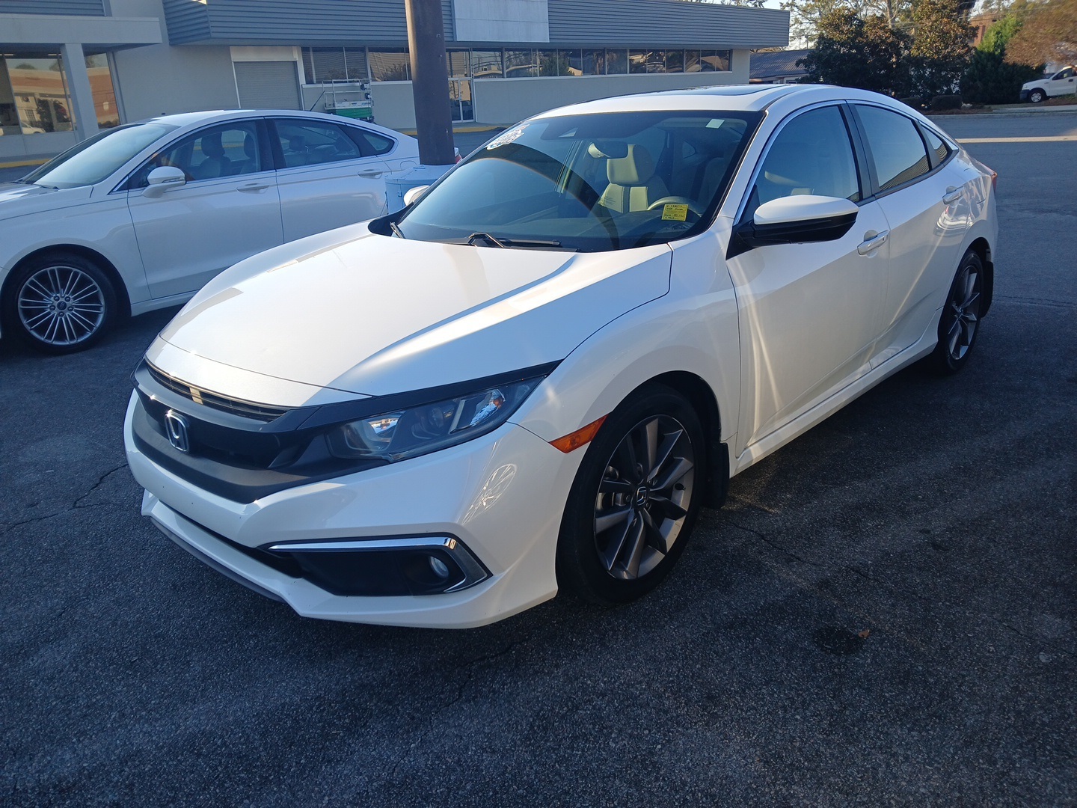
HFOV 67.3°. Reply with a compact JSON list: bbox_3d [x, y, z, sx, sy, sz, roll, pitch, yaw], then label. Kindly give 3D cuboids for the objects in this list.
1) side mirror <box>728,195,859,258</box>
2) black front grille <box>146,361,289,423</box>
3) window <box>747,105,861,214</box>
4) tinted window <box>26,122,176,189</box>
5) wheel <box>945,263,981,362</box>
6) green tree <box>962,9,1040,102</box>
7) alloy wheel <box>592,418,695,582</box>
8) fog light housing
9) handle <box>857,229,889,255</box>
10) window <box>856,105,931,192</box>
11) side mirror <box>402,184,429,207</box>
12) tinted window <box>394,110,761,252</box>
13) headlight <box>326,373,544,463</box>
[{"bbox_3d":[0.772,-0.548,2.450,0.250,0.170,0.260,14,25,41],"label":"side mirror"},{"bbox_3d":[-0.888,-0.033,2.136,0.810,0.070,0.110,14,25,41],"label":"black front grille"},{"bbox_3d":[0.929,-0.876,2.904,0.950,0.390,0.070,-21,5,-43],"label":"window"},{"bbox_3d":[-3.204,-1.752,5.750,1.420,0.130,0.960,12,50,39],"label":"tinted window"},{"bbox_3d":[2.087,-0.475,4.135,0.180,0.465,0.465,13,25,41],"label":"wheel"},{"bbox_3d":[28.344,-21.239,49.500,4.400,5.200,4.400,7,21,27],"label":"green tree"},{"bbox_3d":[0.241,0.245,2.301,0.180,0.465,0.465,13,25,41],"label":"alloy wheel"},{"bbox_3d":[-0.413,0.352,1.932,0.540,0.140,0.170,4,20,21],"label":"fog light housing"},{"bbox_3d":[1.257,-0.608,3.056,0.055,0.055,0.255,13,30,41],"label":"handle"},{"bbox_3d":[1.510,-1.098,3.433,0.710,0.360,0.060,-21,2,-43],"label":"window"},{"bbox_3d":[-0.561,-0.890,3.656,0.250,0.170,0.250,14,25,41],"label":"side mirror"},{"bbox_3d":[0.066,-0.826,2.980,1.470,0.140,0.970,14,51,41],"label":"tinted window"},{"bbox_3d":[-0.228,0.025,1.903,0.360,0.140,0.420,7,21,30],"label":"headlight"}]

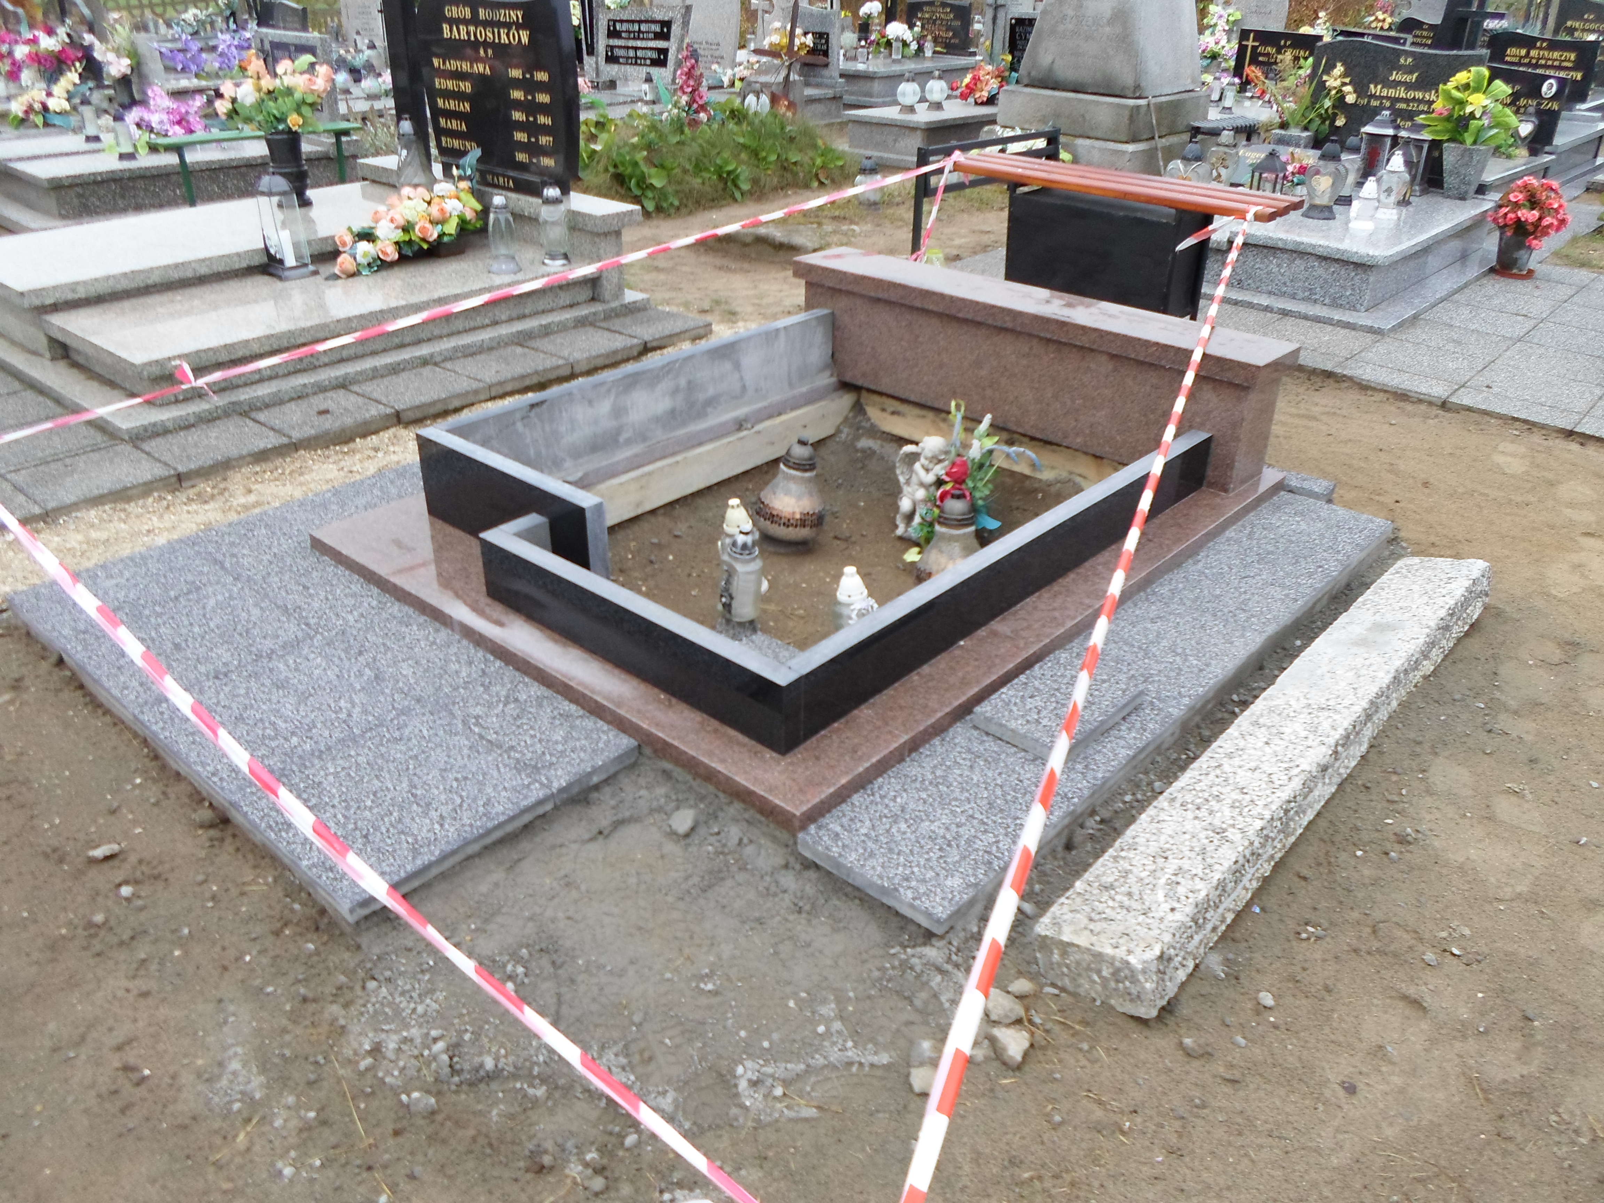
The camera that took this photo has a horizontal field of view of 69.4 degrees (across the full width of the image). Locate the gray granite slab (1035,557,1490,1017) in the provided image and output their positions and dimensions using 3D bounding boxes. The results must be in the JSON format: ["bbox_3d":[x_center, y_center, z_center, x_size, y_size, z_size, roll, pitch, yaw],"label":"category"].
[{"bbox_3d":[0.979,0.241,2.230,0.180,0.097,1.672,23,36,37],"label":"gray granite slab"}]

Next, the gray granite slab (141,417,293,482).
[{"bbox_3d":[-1.779,-0.459,3.493,0.350,0.050,0.339,24,37,35],"label":"gray granite slab"}]

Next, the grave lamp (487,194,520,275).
[{"bbox_3d":[-1.183,-1.447,4.555,0.130,0.280,0.130,-6,29,-13],"label":"grave lamp"}]

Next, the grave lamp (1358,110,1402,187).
[{"bbox_3d":[3.079,-2.423,6.178,0.170,0.370,0.170,24,37,35],"label":"grave lamp"}]

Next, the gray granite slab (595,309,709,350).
[{"bbox_3d":[-0.610,-1.085,4.644,0.350,0.050,0.347,24,37,35],"label":"gray granite slab"}]

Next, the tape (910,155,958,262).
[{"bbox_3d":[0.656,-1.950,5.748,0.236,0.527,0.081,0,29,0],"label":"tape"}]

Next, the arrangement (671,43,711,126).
[{"bbox_3d":[-0.825,-3.861,8.668,0.297,0.568,0.238,-2,29,-5],"label":"arrangement"}]

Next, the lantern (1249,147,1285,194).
[{"bbox_3d":[2.369,-2.167,5.902,0.138,0.280,0.138,23,36,37],"label":"lantern"}]

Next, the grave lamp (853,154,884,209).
[{"bbox_3d":[0.436,-2.764,7.619,0.187,0.320,0.187,2,29,3],"label":"grave lamp"}]

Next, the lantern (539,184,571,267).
[{"bbox_3d":[-1.166,-1.775,5.465,0.116,0.369,0.116,-5,29,-10],"label":"lantern"}]

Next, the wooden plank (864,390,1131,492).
[{"bbox_3d":[0.614,-0.488,3.636,1.110,0.130,0.040,24,36,35],"label":"wooden plank"}]

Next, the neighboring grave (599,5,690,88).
[{"bbox_3d":[-1.622,-5.629,11.679,1.080,0.720,0.200,23,36,37],"label":"neighboring grave"}]

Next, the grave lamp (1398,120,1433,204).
[{"bbox_3d":[3.269,-2.376,6.185,0.145,0.365,0.145,23,36,37],"label":"grave lamp"}]

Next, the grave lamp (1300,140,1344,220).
[{"bbox_3d":[2.454,-1.977,5.396,0.175,0.340,0.140,24,37,35],"label":"grave lamp"}]

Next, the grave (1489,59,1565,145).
[{"bbox_3d":[4.596,-3.200,7.502,0.550,0.440,0.090,24,28,35],"label":"grave"}]

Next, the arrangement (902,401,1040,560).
[{"bbox_3d":[0.438,-0.319,2.999,0.347,0.378,0.260,5,29,8],"label":"arrangement"}]

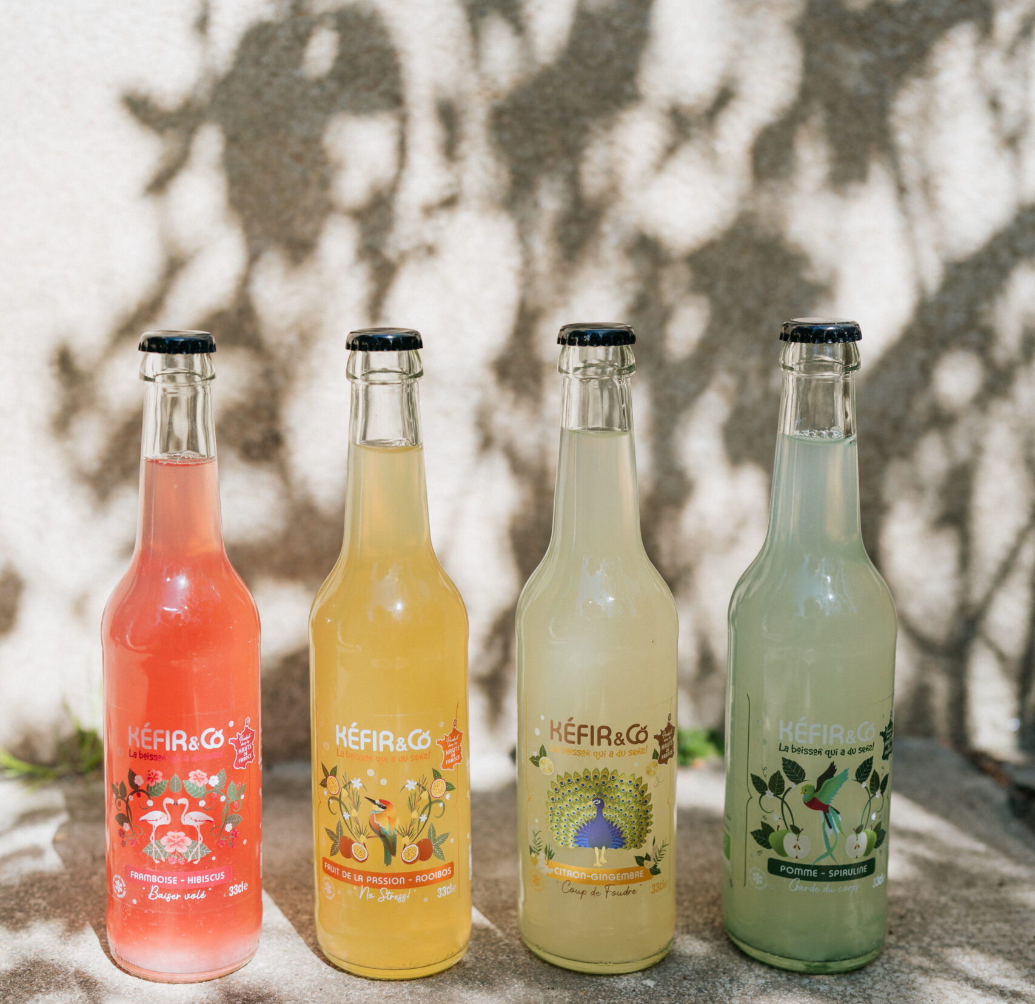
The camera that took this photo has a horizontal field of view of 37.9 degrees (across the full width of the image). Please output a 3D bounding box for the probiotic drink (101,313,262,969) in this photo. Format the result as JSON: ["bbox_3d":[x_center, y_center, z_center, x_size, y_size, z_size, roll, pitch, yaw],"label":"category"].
[{"bbox_3d":[-0.127,0.056,0.572,0.061,0.238,0.061,-1,7,-7],"label":"probiotic drink"}]

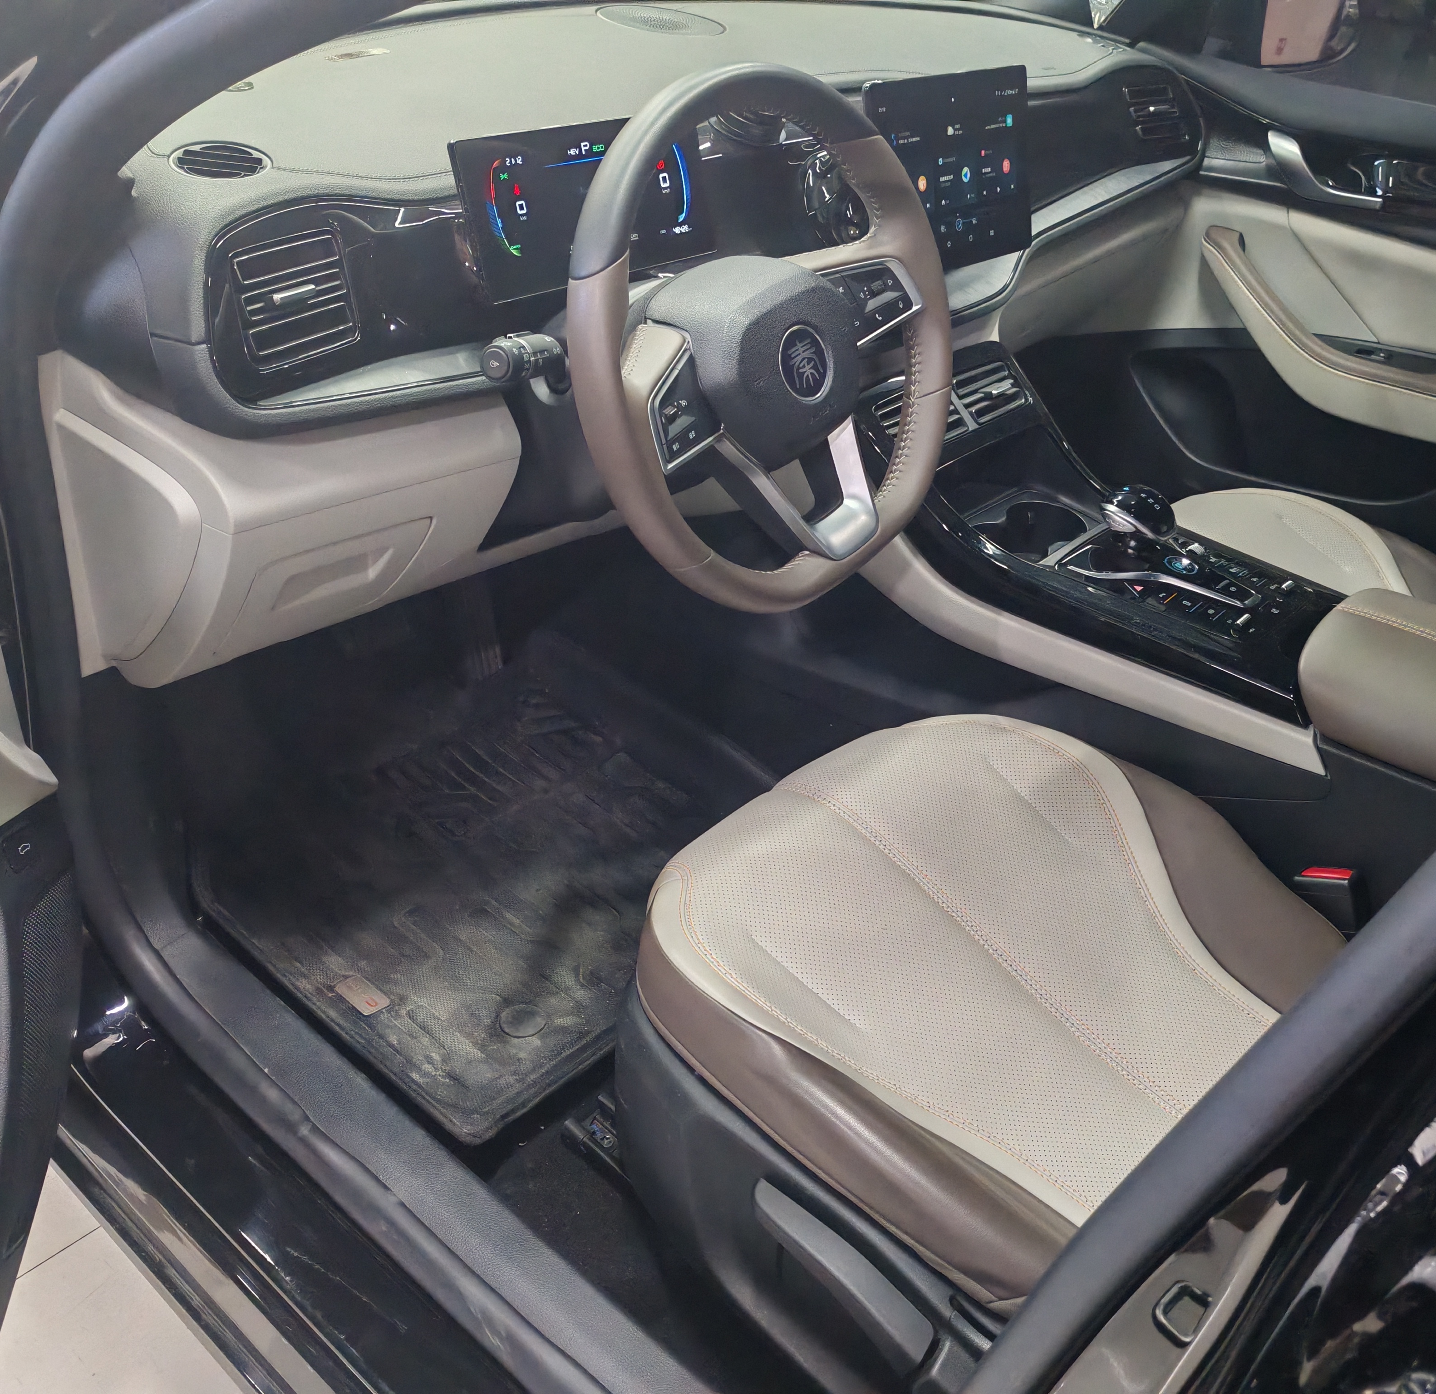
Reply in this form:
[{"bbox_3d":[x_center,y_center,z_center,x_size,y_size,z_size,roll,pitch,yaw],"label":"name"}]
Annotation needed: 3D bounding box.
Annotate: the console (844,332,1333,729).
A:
[{"bbox_3d":[0.368,-0.161,1.326,0.490,0.195,0.240,28,39,32],"label":"console"}]

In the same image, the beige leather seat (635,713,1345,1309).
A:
[{"bbox_3d":[0.226,0.220,1.096,0.495,0.172,0.532,28,39,32],"label":"beige leather seat"}]

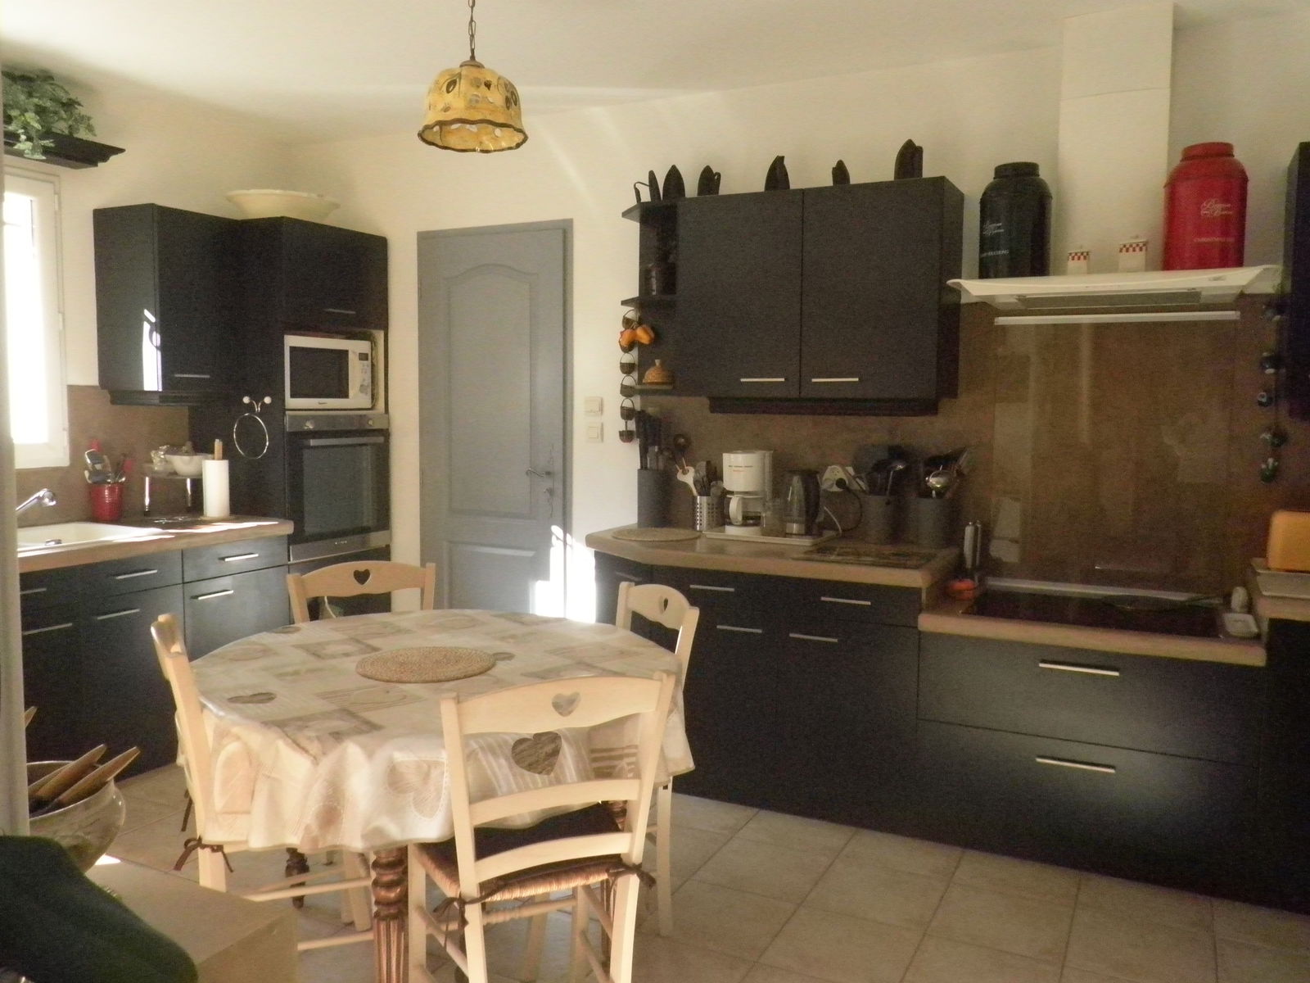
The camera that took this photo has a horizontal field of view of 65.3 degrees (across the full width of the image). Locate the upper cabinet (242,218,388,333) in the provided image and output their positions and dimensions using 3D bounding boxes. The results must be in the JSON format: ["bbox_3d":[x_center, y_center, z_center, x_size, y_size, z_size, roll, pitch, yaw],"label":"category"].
[{"bbox_3d":[-1.568,-0.912,4.410,0.560,0.405,0.605,3,6,26],"label":"upper cabinet"}]

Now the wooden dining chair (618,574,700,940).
[{"bbox_3d":[-0.177,0.679,2.671,0.450,0.850,0.440,-2,5,-26],"label":"wooden dining chair"}]

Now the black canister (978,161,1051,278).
[{"bbox_3d":[1.152,-0.858,3.273,0.210,0.360,0.210,-3,6,-34],"label":"black canister"}]

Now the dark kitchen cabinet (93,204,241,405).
[{"bbox_3d":[-1.940,-0.728,4.094,0.343,0.740,0.397,3,5,26],"label":"dark kitchen cabinet"}]

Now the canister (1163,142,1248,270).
[{"bbox_3d":[1.625,-0.843,3.013,0.215,0.375,0.215,2,5,12],"label":"canister"}]

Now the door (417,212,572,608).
[{"bbox_3d":[-0.706,-0.093,4.441,0.775,2.060,0.070,3,6,26],"label":"door"}]

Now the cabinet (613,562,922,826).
[{"bbox_3d":[0.457,0.619,3.585,1.032,0.755,0.600,3,5,26],"label":"cabinet"}]

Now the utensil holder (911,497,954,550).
[{"bbox_3d":[0.954,0.106,3.510,0.130,0.166,0.130,3,6,26],"label":"utensil holder"}]

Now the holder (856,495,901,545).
[{"bbox_3d":[0.802,0.098,3.653,0.148,0.175,0.148,3,5,26],"label":"holder"}]

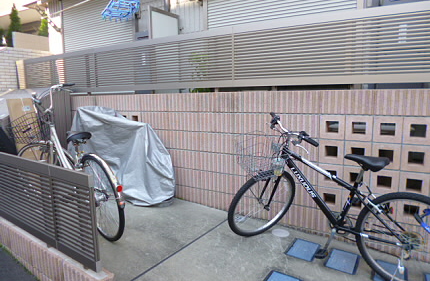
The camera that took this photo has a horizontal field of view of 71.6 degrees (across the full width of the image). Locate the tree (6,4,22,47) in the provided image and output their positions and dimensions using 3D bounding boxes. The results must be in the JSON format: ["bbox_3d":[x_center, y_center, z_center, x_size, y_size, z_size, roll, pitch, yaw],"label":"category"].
[{"bbox_3d":[-9.074,-5.182,13.500,0.720,2.050,0.720,1,6,0],"label":"tree"}]

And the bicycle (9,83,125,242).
[{"bbox_3d":[-1.261,0.134,2.465,1.670,1.180,0.610,6,8,44],"label":"bicycle"}]

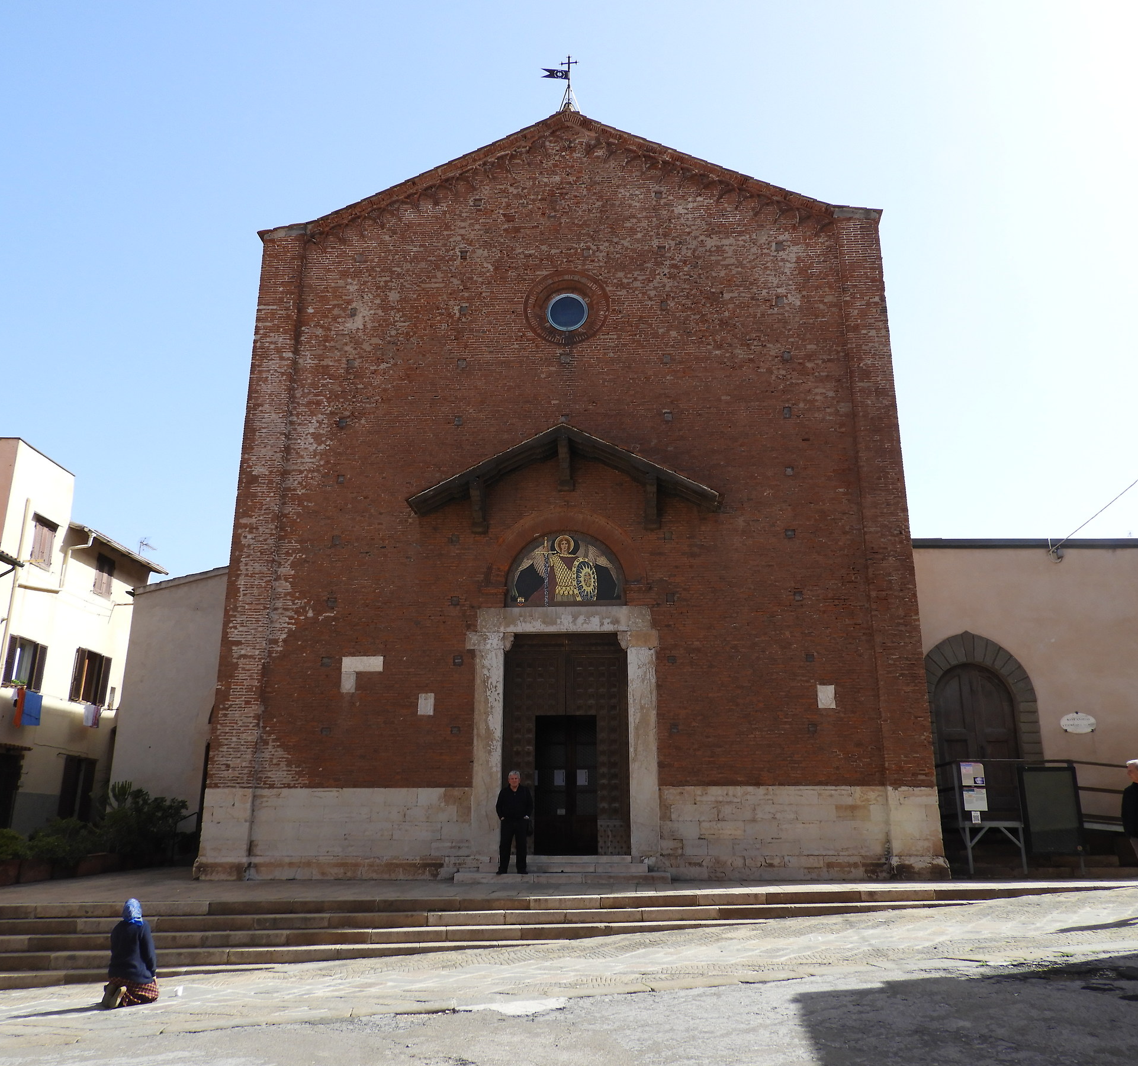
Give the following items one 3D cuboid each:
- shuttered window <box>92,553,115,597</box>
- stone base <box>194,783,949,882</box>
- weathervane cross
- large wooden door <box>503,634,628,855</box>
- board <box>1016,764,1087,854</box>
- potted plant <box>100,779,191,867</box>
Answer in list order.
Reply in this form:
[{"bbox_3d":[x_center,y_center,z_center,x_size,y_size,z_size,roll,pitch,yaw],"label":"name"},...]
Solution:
[{"bbox_3d":[-12.561,1.198,26.698,0.120,1.121,0.930,0,-17,1],"label":"shuttered window"},{"bbox_3d":[-0.100,5.575,18.268,13.700,1.660,0.600,-1,-17,3],"label":"stone base"},{"bbox_3d":[-0.188,-10.391,22.811,0.915,1.590,0.350,0,-17,0],"label":"weathervane cross"},{"bbox_3d":[-0.064,4.005,19.010,2.470,4.215,0.200,-1,-17,3],"label":"large wooden door"},{"bbox_3d":[8.562,4.904,17.444,0.985,1.495,0.100,-1,-17,4],"label":"board"},{"bbox_3d":[-9.505,6.496,21.960,1.600,1.827,1.400,-1,-17,3],"label":"potted plant"}]

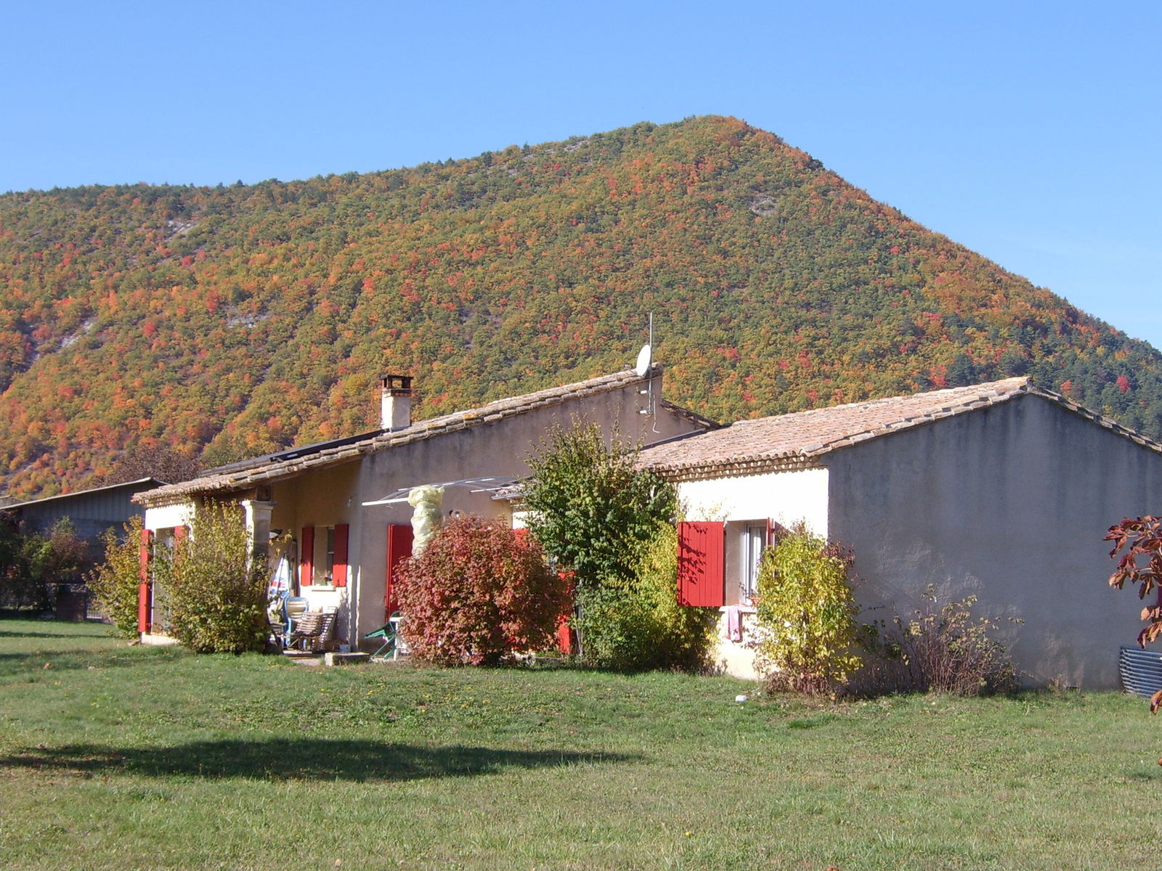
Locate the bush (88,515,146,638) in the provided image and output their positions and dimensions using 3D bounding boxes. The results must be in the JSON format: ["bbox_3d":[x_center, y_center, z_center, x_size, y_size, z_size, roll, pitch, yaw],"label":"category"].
[{"bbox_3d":[-9.885,3.027,33.000,1.250,2.619,1.350,4,-6,-30],"label":"bush"}]

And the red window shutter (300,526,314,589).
[{"bbox_3d":[-5.177,2.299,29.195,0.045,1.113,0.540,4,-6,-30],"label":"red window shutter"}]

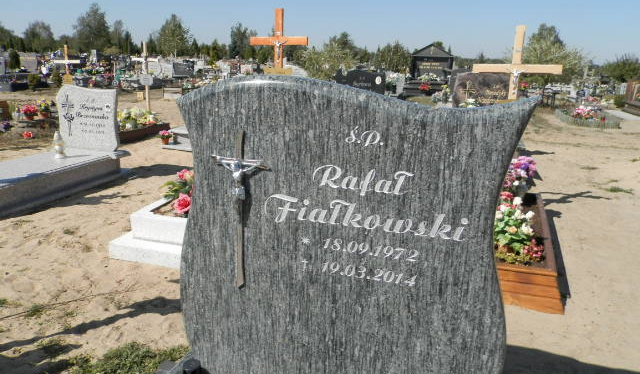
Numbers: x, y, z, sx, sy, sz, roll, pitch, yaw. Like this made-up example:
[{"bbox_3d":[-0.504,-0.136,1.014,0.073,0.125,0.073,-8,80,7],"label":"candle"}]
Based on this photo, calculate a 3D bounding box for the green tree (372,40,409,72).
[{"bbox_3d":[5.561,-9.960,36.627,2.979,2.998,2.979,2,15,0],"label":"green tree"}]

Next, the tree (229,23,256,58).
[{"bbox_3d":[-8.005,-14.416,47.961,2.867,4.823,2.867,2,15,0],"label":"tree"}]

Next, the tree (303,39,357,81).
[{"bbox_3d":[0.419,-6.012,22.275,2.442,2.093,2.320,2,15,1],"label":"tree"}]

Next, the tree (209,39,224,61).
[{"bbox_3d":[-10.312,-13.131,46.258,1.587,3.111,1.587,2,15,0],"label":"tree"}]

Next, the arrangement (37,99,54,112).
[{"bbox_3d":[-4.098,-1.217,6.900,0.270,0.200,0.270,-8,18,-33],"label":"arrangement"}]

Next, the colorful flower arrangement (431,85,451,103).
[{"bbox_3d":[2.814,-2.148,10.794,0.450,0.450,0.400,7,16,17],"label":"colorful flower arrangement"}]

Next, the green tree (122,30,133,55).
[{"bbox_3d":[-24.222,-17.777,58.542,1.192,4.121,1.133,-4,16,-21],"label":"green tree"}]

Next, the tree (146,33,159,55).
[{"bbox_3d":[-20.089,-16.461,55.795,1.435,3.934,1.435,2,15,0],"label":"tree"}]

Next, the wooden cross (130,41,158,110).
[{"bbox_3d":[-2.707,-1.652,7.257,0.450,1.193,0.070,7,16,19],"label":"wooden cross"}]

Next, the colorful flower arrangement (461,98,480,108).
[{"bbox_3d":[3.369,-1.869,10.347,0.450,0.280,0.360,7,16,17],"label":"colorful flower arrangement"}]

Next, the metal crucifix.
[{"bbox_3d":[-0.179,0.052,1.009,0.143,0.360,0.040,6,13,19],"label":"metal crucifix"}]

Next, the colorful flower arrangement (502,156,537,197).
[{"bbox_3d":[1.904,-0.100,4.410,0.360,0.380,0.340,7,16,17],"label":"colorful flower arrangement"}]

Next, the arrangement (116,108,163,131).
[{"bbox_3d":[-2.561,-0.928,6.450,0.550,0.300,0.650,7,16,19],"label":"arrangement"}]

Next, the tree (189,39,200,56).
[{"bbox_3d":[-14.983,-16.071,55.404,1.357,3.071,1.289,-2,16,-15],"label":"tree"}]

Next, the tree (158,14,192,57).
[{"bbox_3d":[-19.488,-20.090,62.869,4.333,6.604,4.116,-3,16,-16],"label":"tree"}]

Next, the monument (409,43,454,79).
[{"bbox_3d":[4.294,-4.795,17.800,1.580,1.500,0.500,7,16,19],"label":"monument"}]

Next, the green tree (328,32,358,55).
[{"bbox_3d":[2.445,-14.454,49.938,3.203,4.458,3.203,2,15,0],"label":"green tree"}]

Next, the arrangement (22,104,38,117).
[{"bbox_3d":[-5.851,-1.515,9.379,0.320,0.334,0.320,2,15,0],"label":"arrangement"}]

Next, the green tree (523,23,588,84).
[{"bbox_3d":[12.629,-7.180,25.454,3.289,3.450,3.124,9,17,24],"label":"green tree"}]

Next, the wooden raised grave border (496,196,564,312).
[{"bbox_3d":[1.267,0.341,3.725,0.950,0.250,1.945,7,16,17],"label":"wooden raised grave border"}]

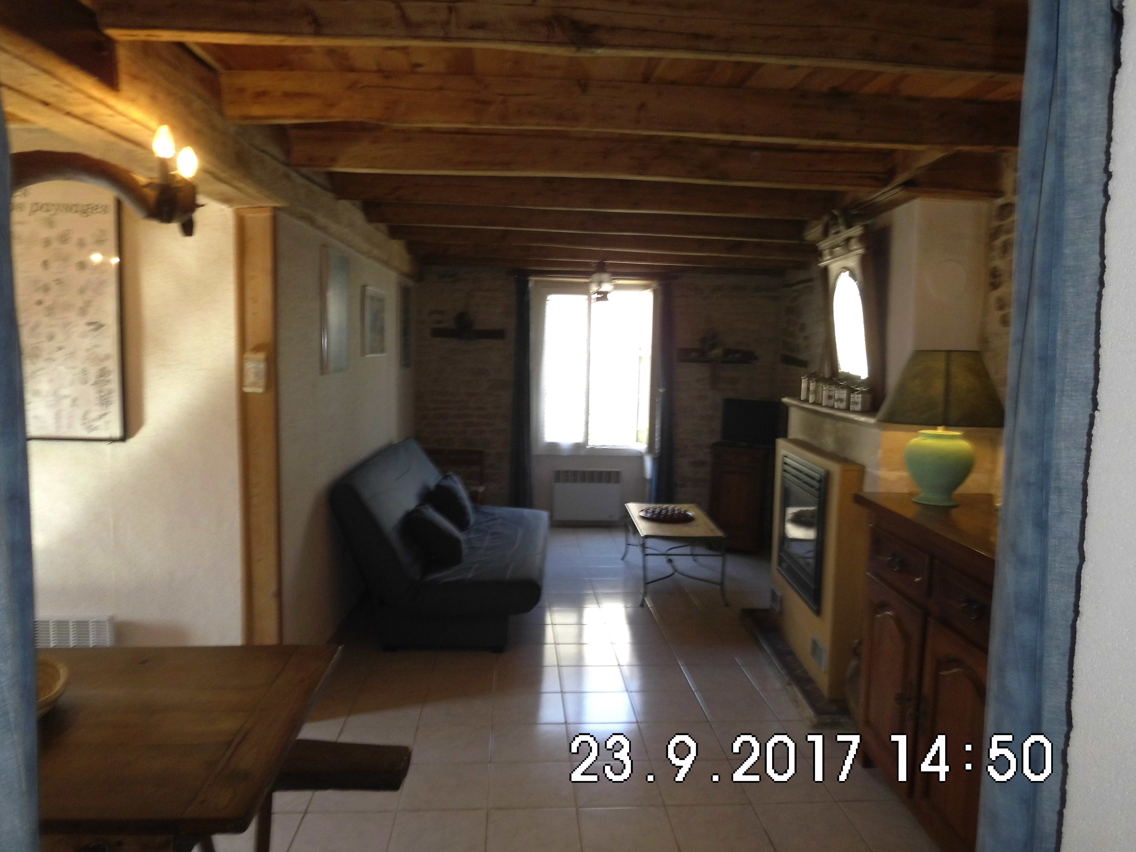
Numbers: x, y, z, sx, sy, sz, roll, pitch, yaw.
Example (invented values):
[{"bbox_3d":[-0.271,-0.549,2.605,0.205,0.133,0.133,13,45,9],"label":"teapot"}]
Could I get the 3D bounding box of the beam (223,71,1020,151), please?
[{"bbox_3d":[0.355,-1.036,2.646,2.914,0.143,0.068,1,5,-4],"label":"beam"}]

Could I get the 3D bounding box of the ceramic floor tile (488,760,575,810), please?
[{"bbox_3d":[-0.131,1.312,2.869,0.305,0.010,0.305,0,5,-4],"label":"ceramic floor tile"}]

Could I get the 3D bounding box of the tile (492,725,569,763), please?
[{"bbox_3d":[-0.151,1.283,3.175,0.305,0.010,0.305,0,5,-4],"label":"tile"}]

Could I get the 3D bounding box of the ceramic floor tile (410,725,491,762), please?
[{"bbox_3d":[-0.461,1.285,3.175,0.305,0.010,0.305,1,5,-4],"label":"ceramic floor tile"}]

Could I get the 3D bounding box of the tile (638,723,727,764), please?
[{"bbox_3d":[0.472,1.315,3.282,0.315,0.010,0.315,1,5,-4],"label":"tile"}]

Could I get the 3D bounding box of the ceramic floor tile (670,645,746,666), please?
[{"bbox_3d":[0.714,1.202,4.152,0.305,0.010,0.305,0,5,-4],"label":"ceramic floor tile"}]

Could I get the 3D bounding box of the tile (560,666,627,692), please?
[{"bbox_3d":[0.119,1.253,3.887,0.315,0.010,0.315,1,5,-4],"label":"tile"}]

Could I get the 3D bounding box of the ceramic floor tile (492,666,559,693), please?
[{"bbox_3d":[-0.192,1.232,3.811,0.305,0.010,0.305,1,5,-4],"label":"ceramic floor tile"}]

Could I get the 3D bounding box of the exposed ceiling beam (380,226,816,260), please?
[{"bbox_3d":[0.351,-1.358,5.712,3.179,0.179,0.105,1,5,-8],"label":"exposed ceiling beam"}]

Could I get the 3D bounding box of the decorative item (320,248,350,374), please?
[{"bbox_3d":[-1.221,-0.609,4.163,0.032,0.647,0.503,1,5,-2],"label":"decorative item"}]

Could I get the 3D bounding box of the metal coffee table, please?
[{"bbox_3d":[0.734,0.877,5.573,0.561,0.457,1.128,1,5,-2],"label":"metal coffee table"}]

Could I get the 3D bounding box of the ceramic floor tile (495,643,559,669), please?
[{"bbox_3d":[-0.212,1.203,4.119,0.305,0.010,0.305,1,5,-4],"label":"ceramic floor tile"}]

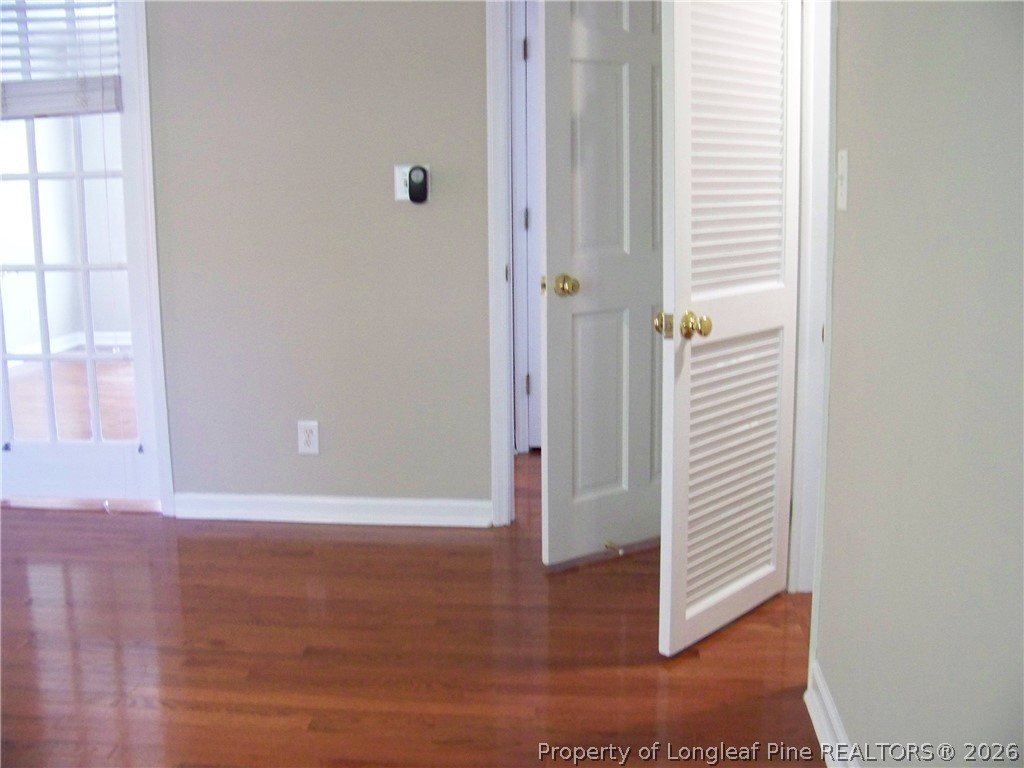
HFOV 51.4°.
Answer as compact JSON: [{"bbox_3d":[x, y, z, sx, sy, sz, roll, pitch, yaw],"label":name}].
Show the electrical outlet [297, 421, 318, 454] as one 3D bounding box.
[{"bbox_3d":[-0.722,0.190,3.766,0.073,0.118,0.009,0,11,7],"label":"electrical outlet"}]

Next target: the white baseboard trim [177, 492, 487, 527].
[{"bbox_3d":[-0.649,0.451,3.808,1.178,0.098,0.016,0,11,7],"label":"white baseboard trim"}]

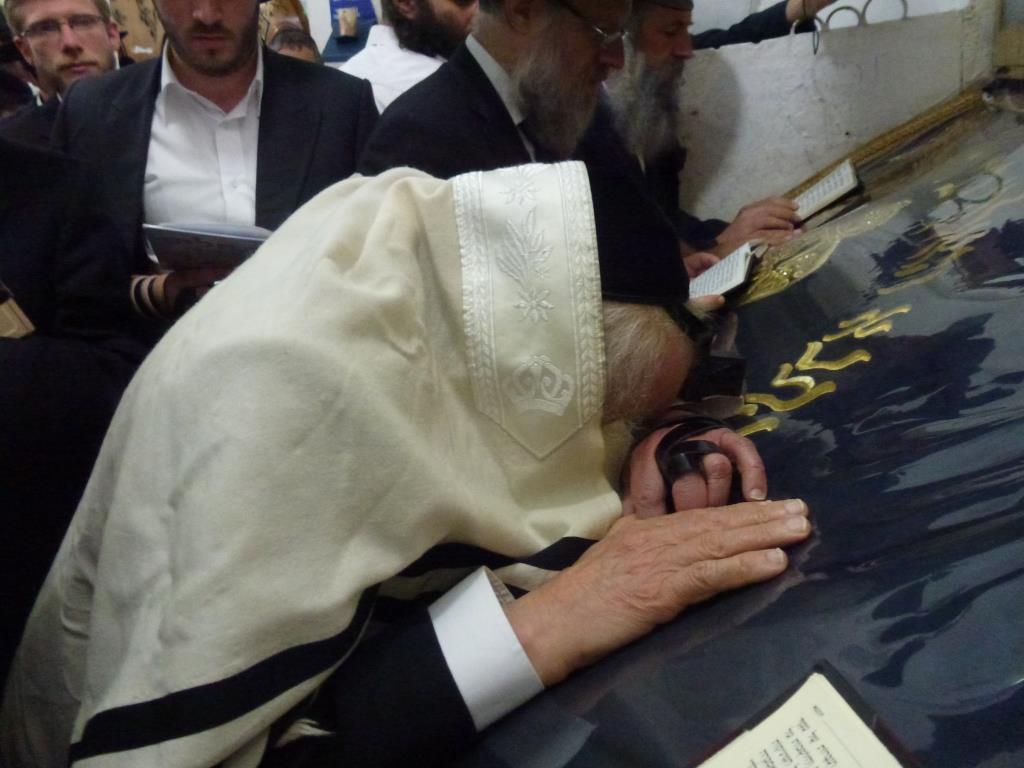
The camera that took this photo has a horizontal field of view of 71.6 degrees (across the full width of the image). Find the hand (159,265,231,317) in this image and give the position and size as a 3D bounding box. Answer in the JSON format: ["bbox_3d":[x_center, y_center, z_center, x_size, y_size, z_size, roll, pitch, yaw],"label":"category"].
[{"bbox_3d":[-0.415,-0.130,1.030,0.160,0.075,0.090,0,18,13],"label":"hand"}]

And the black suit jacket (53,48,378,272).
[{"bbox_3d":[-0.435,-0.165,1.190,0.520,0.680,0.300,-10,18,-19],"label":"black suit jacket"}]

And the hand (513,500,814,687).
[{"bbox_3d":[0.096,0.122,0.460,0.195,0.050,0.090,-23,41,-5],"label":"hand"}]

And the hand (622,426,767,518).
[{"bbox_3d":[0.134,0.064,0.520,0.115,0.075,0.090,-20,26,-23],"label":"hand"}]

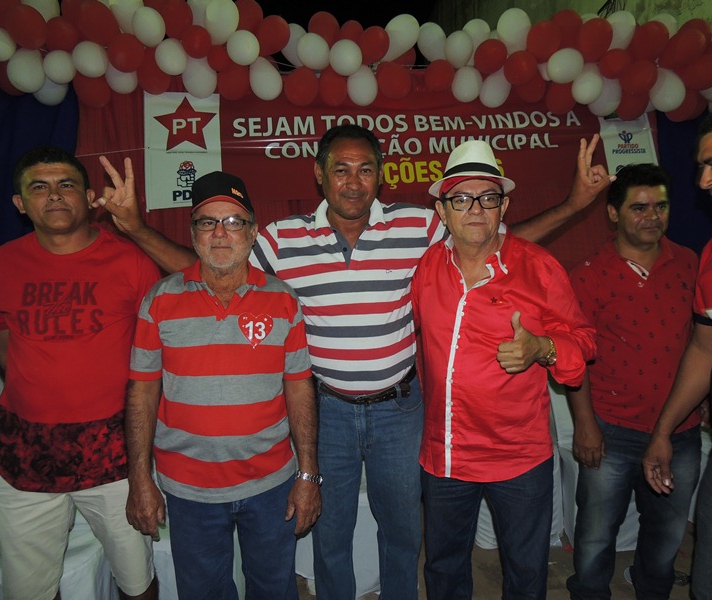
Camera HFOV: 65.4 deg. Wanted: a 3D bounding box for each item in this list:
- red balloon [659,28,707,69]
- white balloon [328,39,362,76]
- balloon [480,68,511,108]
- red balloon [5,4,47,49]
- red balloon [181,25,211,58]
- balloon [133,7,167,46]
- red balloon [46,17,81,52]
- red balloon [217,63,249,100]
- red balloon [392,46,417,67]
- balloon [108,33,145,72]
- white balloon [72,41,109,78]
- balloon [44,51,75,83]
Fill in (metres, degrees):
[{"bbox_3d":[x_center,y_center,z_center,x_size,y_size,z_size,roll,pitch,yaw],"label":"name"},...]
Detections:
[{"bbox_3d":[1.719,-1.324,2.920,0.220,0.175,0.175,-44,-4,14],"label":"red balloon"},{"bbox_3d":[-0.054,-1.237,2.830,0.172,0.177,0.190,-1,9,0],"label":"white balloon"},{"bbox_3d":[0.729,-1.111,2.900,0.160,0.185,0.165,-1,9,0],"label":"balloon"},{"bbox_3d":[-1.559,-1.287,2.620,0.175,0.190,0.185,-1,9,0],"label":"red balloon"},{"bbox_3d":[-0.720,-1.172,2.520,0.138,0.150,0.155,0,6,0],"label":"red balloon"},{"bbox_3d":[-1.075,-1.417,2.880,0.172,0.195,0.172,-1,5,0],"label":"balloon"},{"bbox_3d":[-1.355,-1.230,2.570,0.145,0.155,0.160,0,6,0],"label":"red balloon"},{"bbox_3d":[-0.639,-1.135,2.880,0.162,0.180,0.175,-1,9,0],"label":"red balloon"},{"bbox_3d":[0.213,-1.163,2.650,0.150,0.165,0.155,0,6,0],"label":"red balloon"},{"bbox_3d":[-1.117,-1.205,2.700,0.168,0.178,0.182,-1,9,0],"label":"balloon"},{"bbox_3d":[-1.374,-1.247,2.870,0.178,0.190,0.178,-1,5,0],"label":"white balloon"},{"bbox_3d":[-1.468,-1.153,2.750,0.148,0.155,0.165,-1,9,0],"label":"balloon"}]

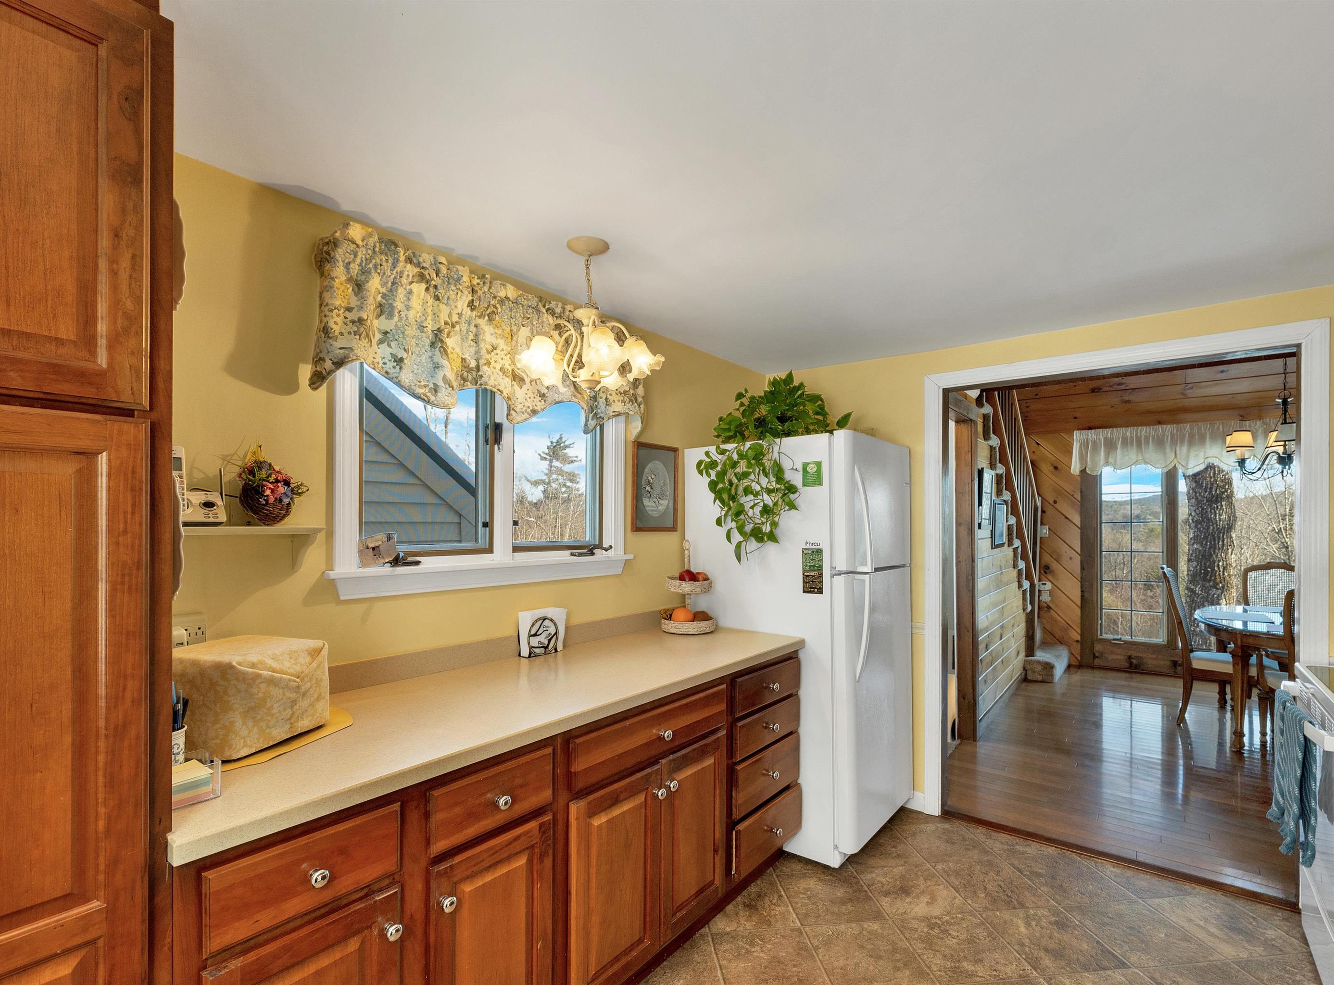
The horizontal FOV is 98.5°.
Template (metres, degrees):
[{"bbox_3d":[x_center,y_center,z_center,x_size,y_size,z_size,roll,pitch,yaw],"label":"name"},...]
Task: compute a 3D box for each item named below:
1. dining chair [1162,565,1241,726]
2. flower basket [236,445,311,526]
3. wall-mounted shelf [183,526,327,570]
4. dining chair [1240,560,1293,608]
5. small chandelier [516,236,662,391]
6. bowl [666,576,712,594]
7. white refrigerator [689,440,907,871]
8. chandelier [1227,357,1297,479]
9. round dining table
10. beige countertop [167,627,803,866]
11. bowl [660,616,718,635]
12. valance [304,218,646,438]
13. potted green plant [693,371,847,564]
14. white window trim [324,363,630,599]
[{"bbox_3d":[3.800,1.050,3.950,0.500,1.070,0.580,2,-3,-44],"label":"dining chair"},{"bbox_3d":[-0.988,-0.014,1.440,0.140,0.200,0.155,-1,-3,41],"label":"flower basket"},{"bbox_3d":[-1.053,0.145,1.385,0.202,0.122,0.340,-2,-3,40],"label":"wall-mounted shelf"},{"bbox_3d":[4.765,1.106,4.404,0.542,1.108,0.611,-2,-3,40],"label":"dining chair"},{"bbox_3d":[-0.237,-0.535,1.750,0.450,0.455,0.450,0,-2,0],"label":"small chandelier"},{"bbox_3d":[0.105,0.430,2.631,0.207,0.062,0.207,1,-3,0],"label":"bowl"},{"bbox_3d":[0.664,0.664,2.885,0.882,1.770,0.744,-2,-3,40],"label":"white refrigerator"},{"bbox_3d":[4.224,-0.517,3.944,0.571,0.830,0.571,-2,-3,40],"label":"chandelier"},{"bbox_3d":[4.295,1.247,3.813,1.182,0.763,1.576,-2,-3,40],"label":"round dining table"},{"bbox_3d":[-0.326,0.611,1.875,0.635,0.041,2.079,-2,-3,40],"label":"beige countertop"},{"bbox_3d":[0.100,0.579,2.560,0.245,0.060,0.245,0,-2,0],"label":"bowl"},{"bbox_3d":[-0.539,-0.472,1.997,0.120,0.460,1.245,-1,-3,41],"label":"valance"},{"bbox_3d":[0.516,-0.126,2.688,0.680,0.880,0.500,-1,-3,41],"label":"potted green plant"},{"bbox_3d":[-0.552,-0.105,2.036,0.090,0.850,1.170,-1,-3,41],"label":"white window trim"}]

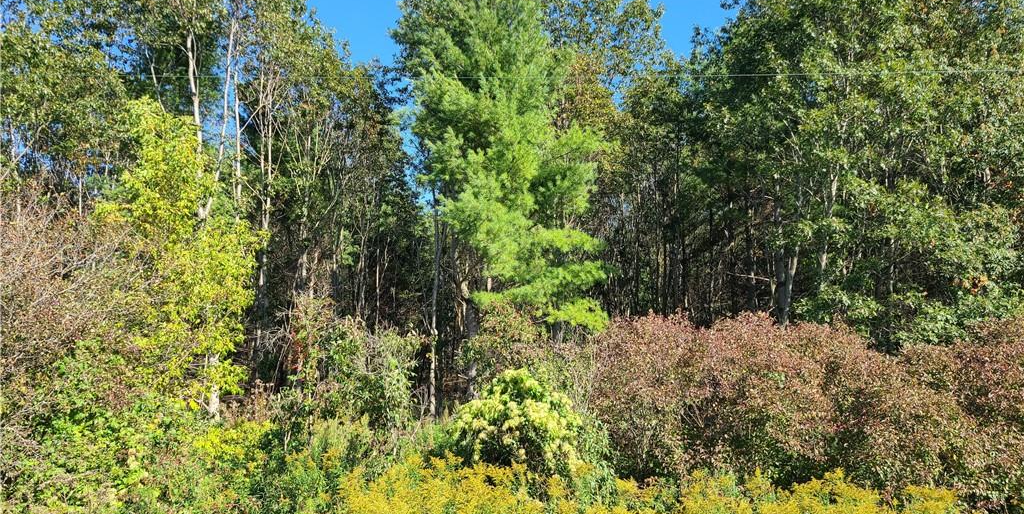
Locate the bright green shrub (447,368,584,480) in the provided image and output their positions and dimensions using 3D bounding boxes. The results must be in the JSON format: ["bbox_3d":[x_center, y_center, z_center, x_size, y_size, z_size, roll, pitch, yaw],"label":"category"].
[{"bbox_3d":[0.046,2.230,10.000,1.800,1.600,1.650,0,-3,0],"label":"bright green shrub"}]

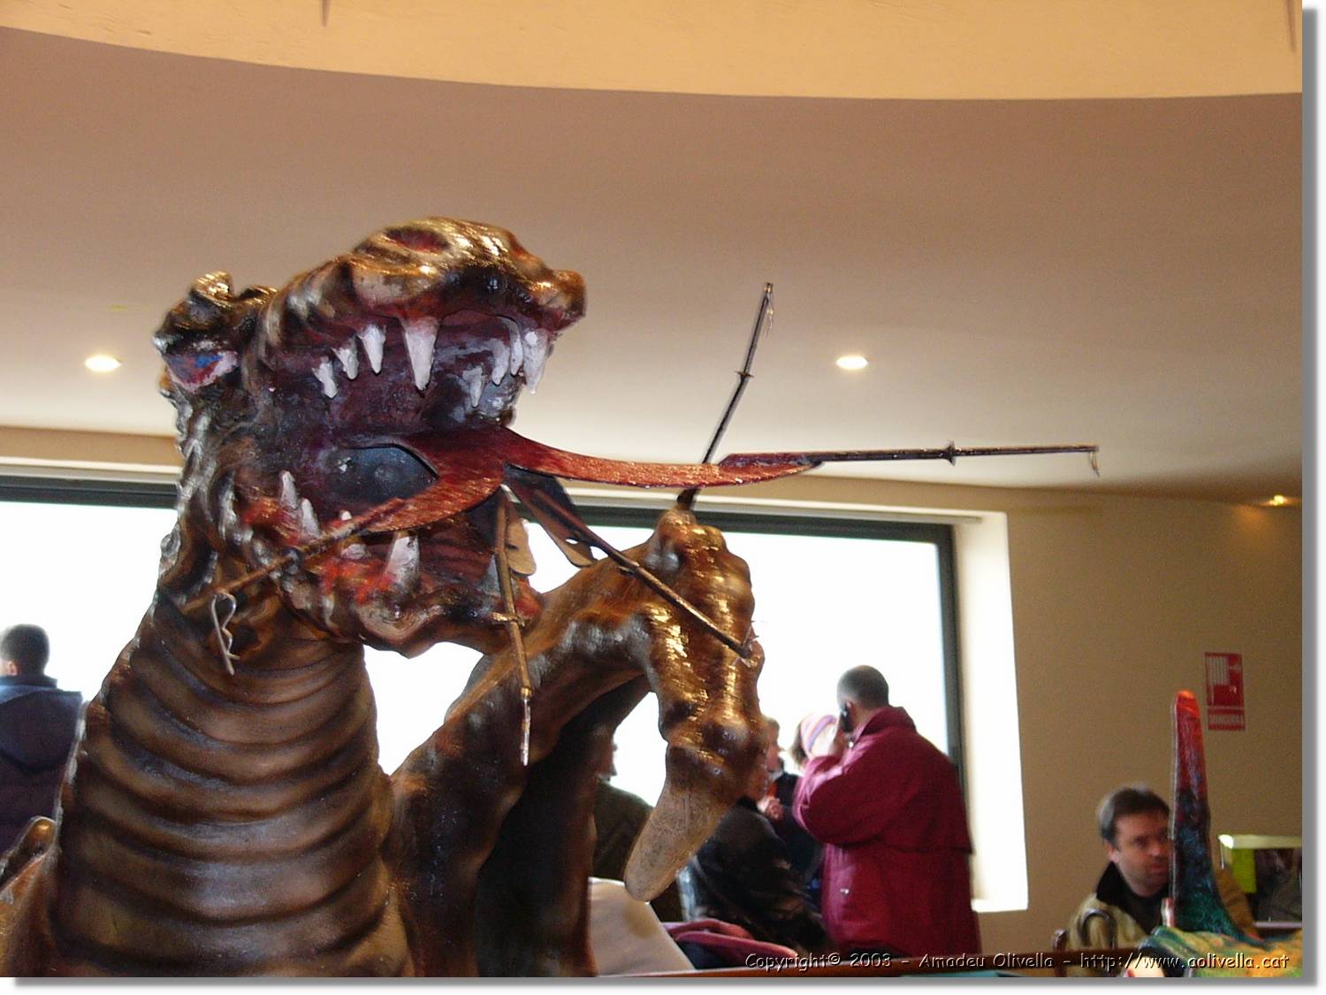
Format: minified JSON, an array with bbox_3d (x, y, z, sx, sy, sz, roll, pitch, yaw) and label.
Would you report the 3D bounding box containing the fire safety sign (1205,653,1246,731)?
[{"bbox_3d":[2.177,0.753,11.560,0.208,0.297,0.010,3,-9,-36],"label":"fire safety sign"}]

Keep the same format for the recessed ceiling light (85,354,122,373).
[{"bbox_3d":[-1.448,-0.345,7.720,0.090,0.030,0.090,-2,-7,0],"label":"recessed ceiling light"}]

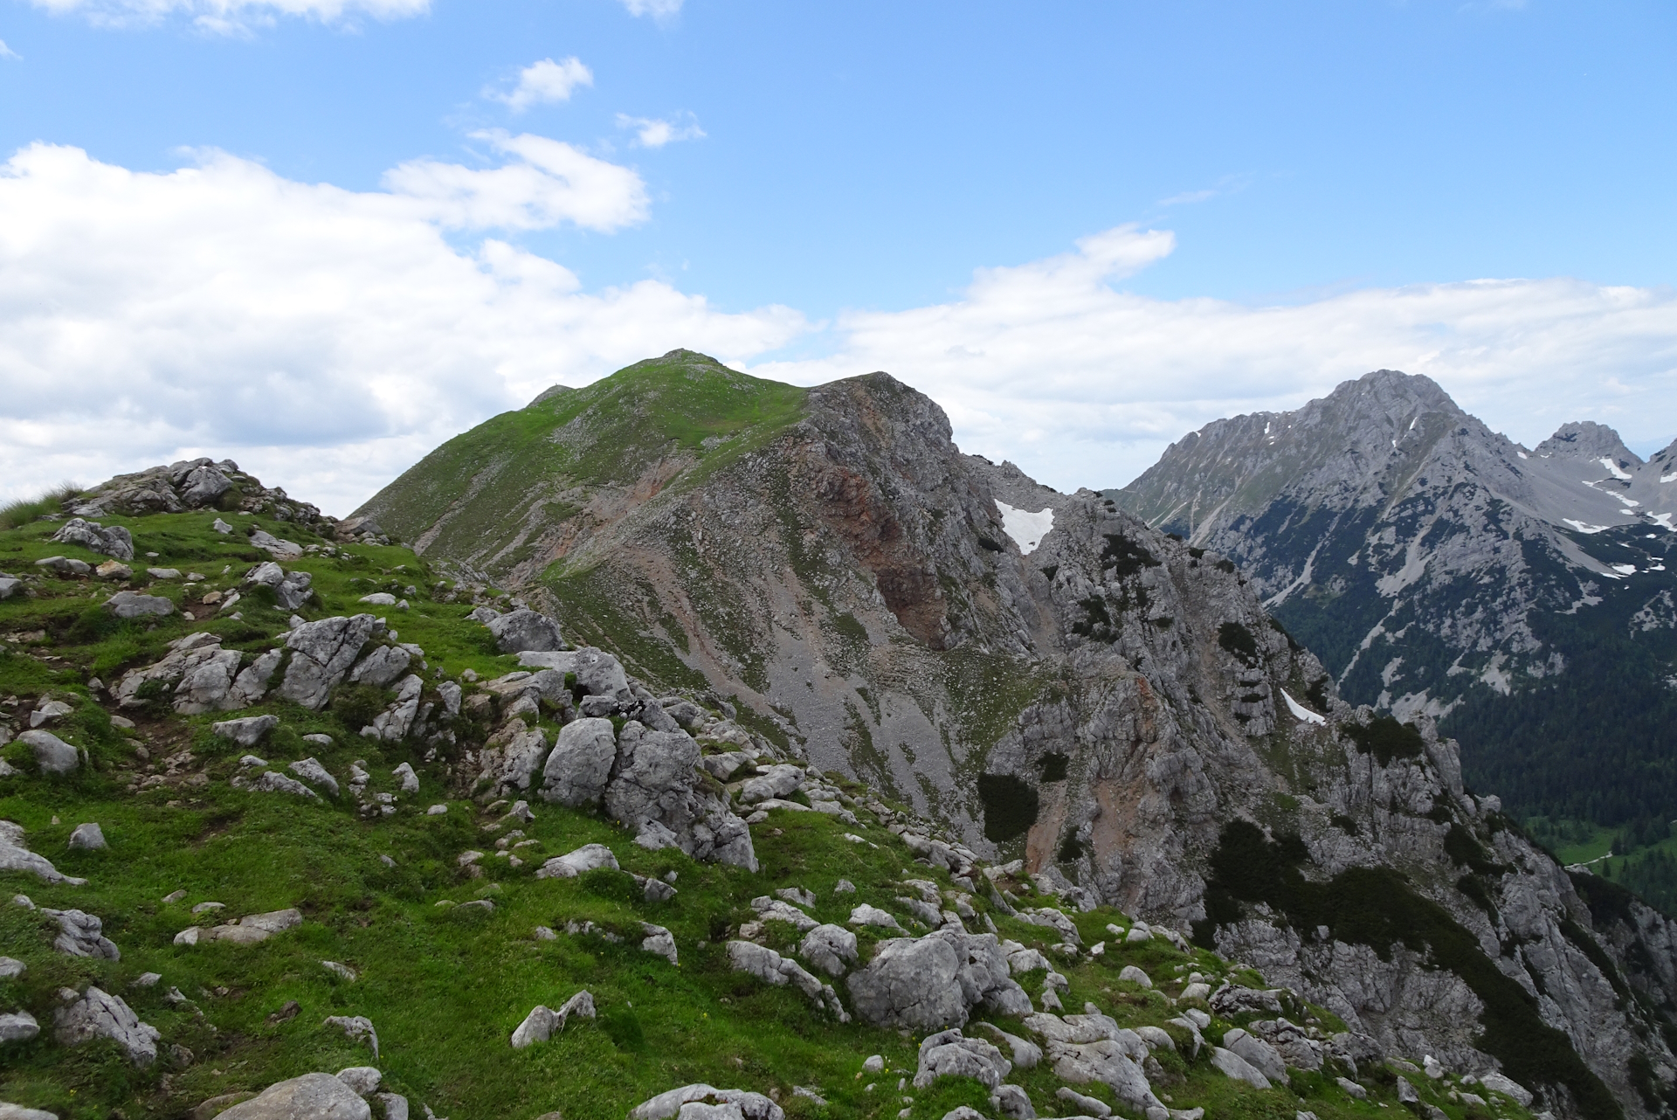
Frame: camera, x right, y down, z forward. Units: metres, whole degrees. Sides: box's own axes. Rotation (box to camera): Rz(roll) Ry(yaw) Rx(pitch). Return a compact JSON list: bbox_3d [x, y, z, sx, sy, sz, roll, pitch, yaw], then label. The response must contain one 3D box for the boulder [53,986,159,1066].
[{"bbox_3d":[-2.519,1.605,4.000,0.347,0.260,0.260,-1,2,-32],"label":"boulder"}]

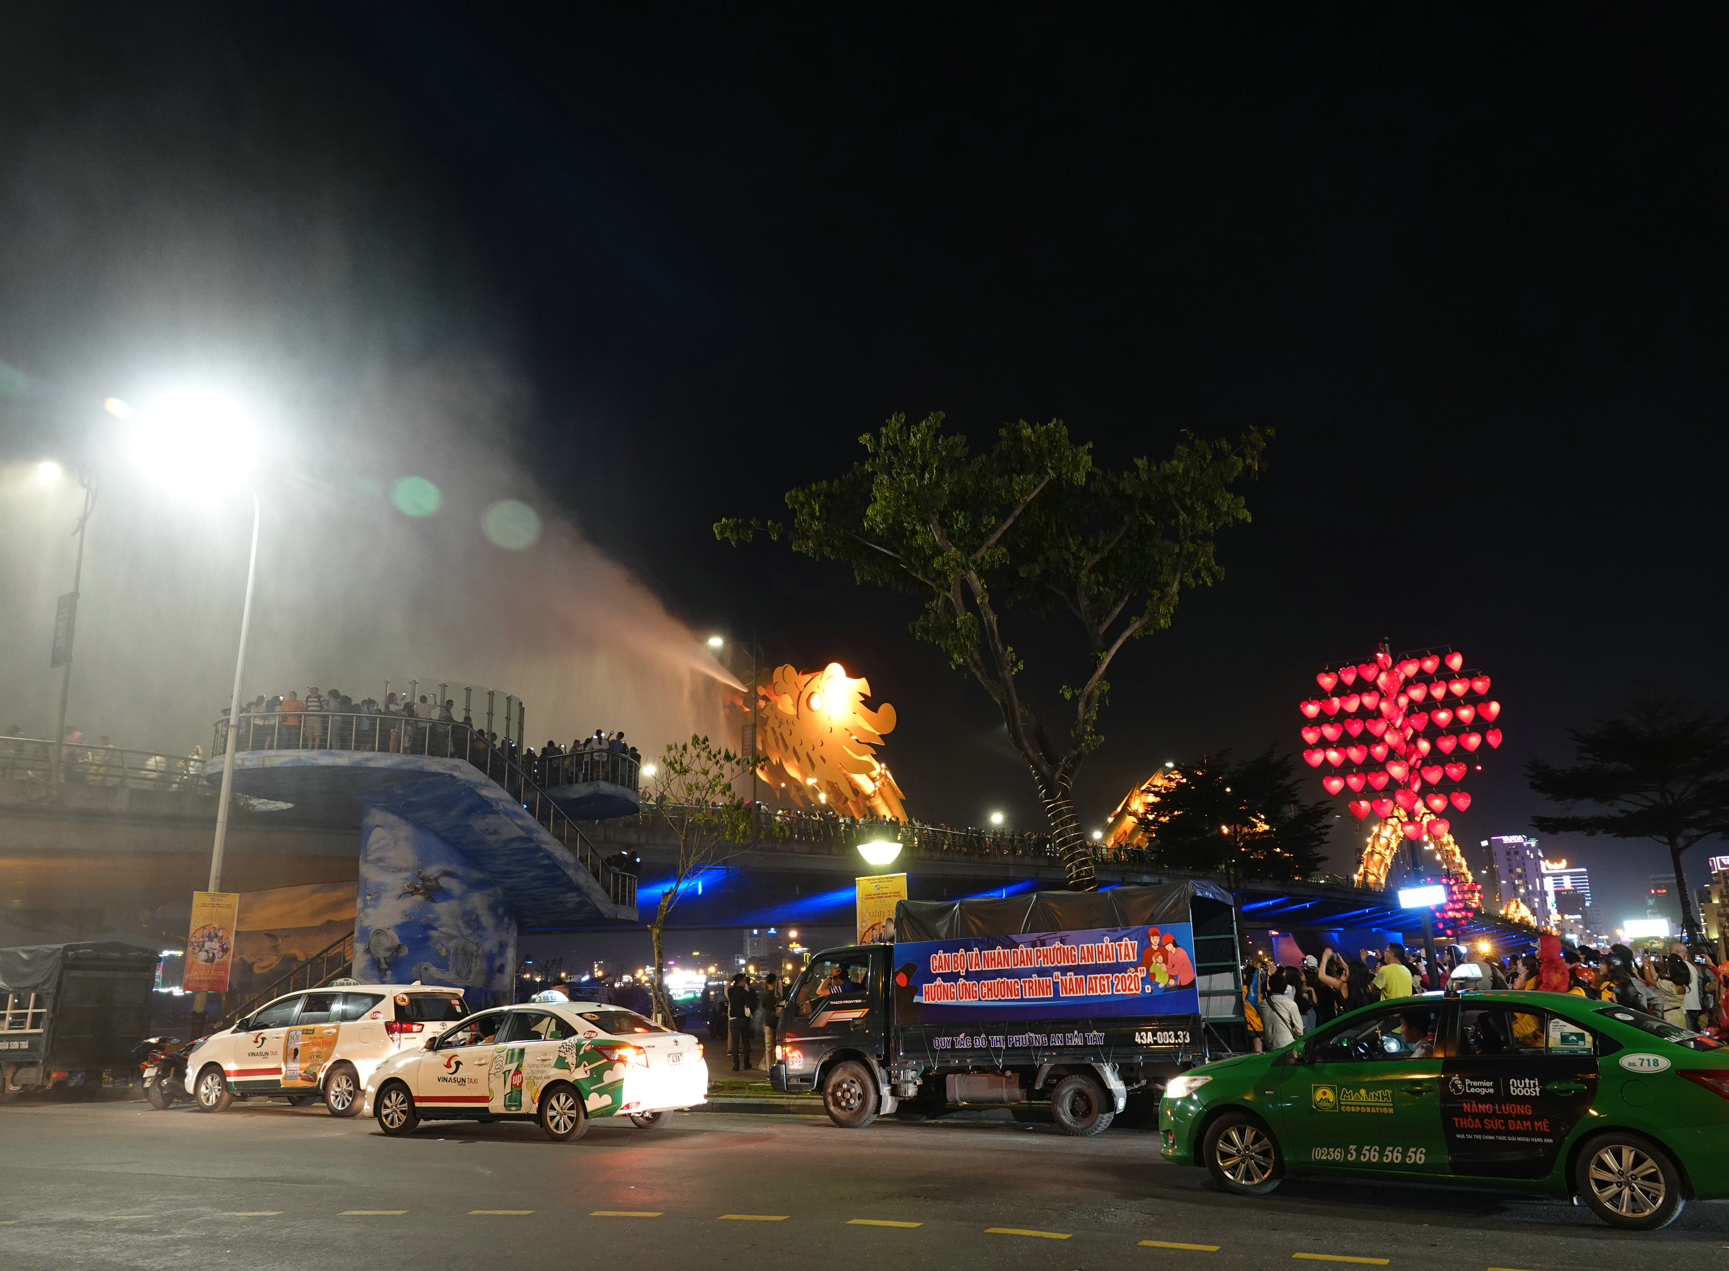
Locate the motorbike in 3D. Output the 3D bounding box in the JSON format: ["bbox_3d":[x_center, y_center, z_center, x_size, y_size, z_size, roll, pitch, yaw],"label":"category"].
[{"bbox_3d":[-10.710,6.882,20.180,0.720,1.120,1.880,-2,-15,3],"label":"motorbike"}]

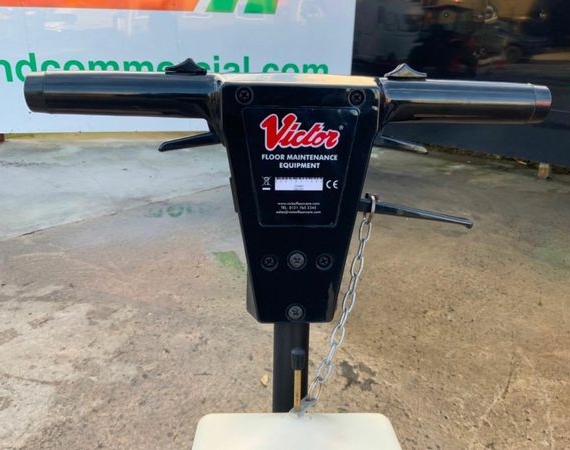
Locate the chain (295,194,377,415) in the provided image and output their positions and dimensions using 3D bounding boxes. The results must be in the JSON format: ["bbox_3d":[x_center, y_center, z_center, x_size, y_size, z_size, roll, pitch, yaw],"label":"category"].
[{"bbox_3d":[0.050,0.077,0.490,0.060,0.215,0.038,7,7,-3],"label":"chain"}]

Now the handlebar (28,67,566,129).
[{"bbox_3d":[0.011,-0.120,0.478,0.492,0.047,0.045,0,11,-4],"label":"handlebar"}]

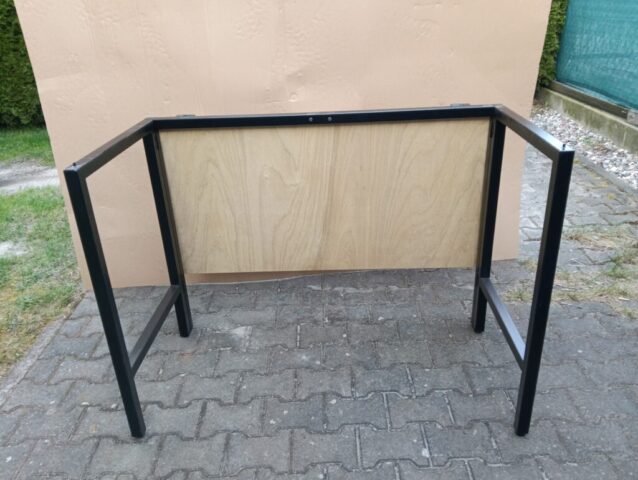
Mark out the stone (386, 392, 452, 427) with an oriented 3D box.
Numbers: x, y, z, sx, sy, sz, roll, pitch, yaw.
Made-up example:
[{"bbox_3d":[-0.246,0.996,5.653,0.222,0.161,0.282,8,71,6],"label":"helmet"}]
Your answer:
[{"bbox_3d":[0.320,0.575,1.618,0.198,0.060,0.160,-3,26,1],"label":"stone"}]

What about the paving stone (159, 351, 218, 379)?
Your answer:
[{"bbox_3d":[-0.480,0.492,1.881,0.197,0.065,0.160,-3,25,1],"label":"paving stone"}]

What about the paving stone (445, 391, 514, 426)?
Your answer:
[{"bbox_3d":[0.520,0.567,1.608,0.197,0.065,0.160,-3,25,1],"label":"paving stone"}]

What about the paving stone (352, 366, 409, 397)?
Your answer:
[{"bbox_3d":[0.219,0.519,1.744,0.198,0.060,0.160,-3,26,1],"label":"paving stone"}]

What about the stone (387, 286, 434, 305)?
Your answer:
[{"bbox_3d":[0.418,0.270,2.245,0.197,0.065,0.160,-3,25,1],"label":"stone"}]

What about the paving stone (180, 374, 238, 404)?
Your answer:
[{"bbox_3d":[-0.379,0.547,1.753,0.197,0.065,0.160,-3,25,1],"label":"paving stone"}]

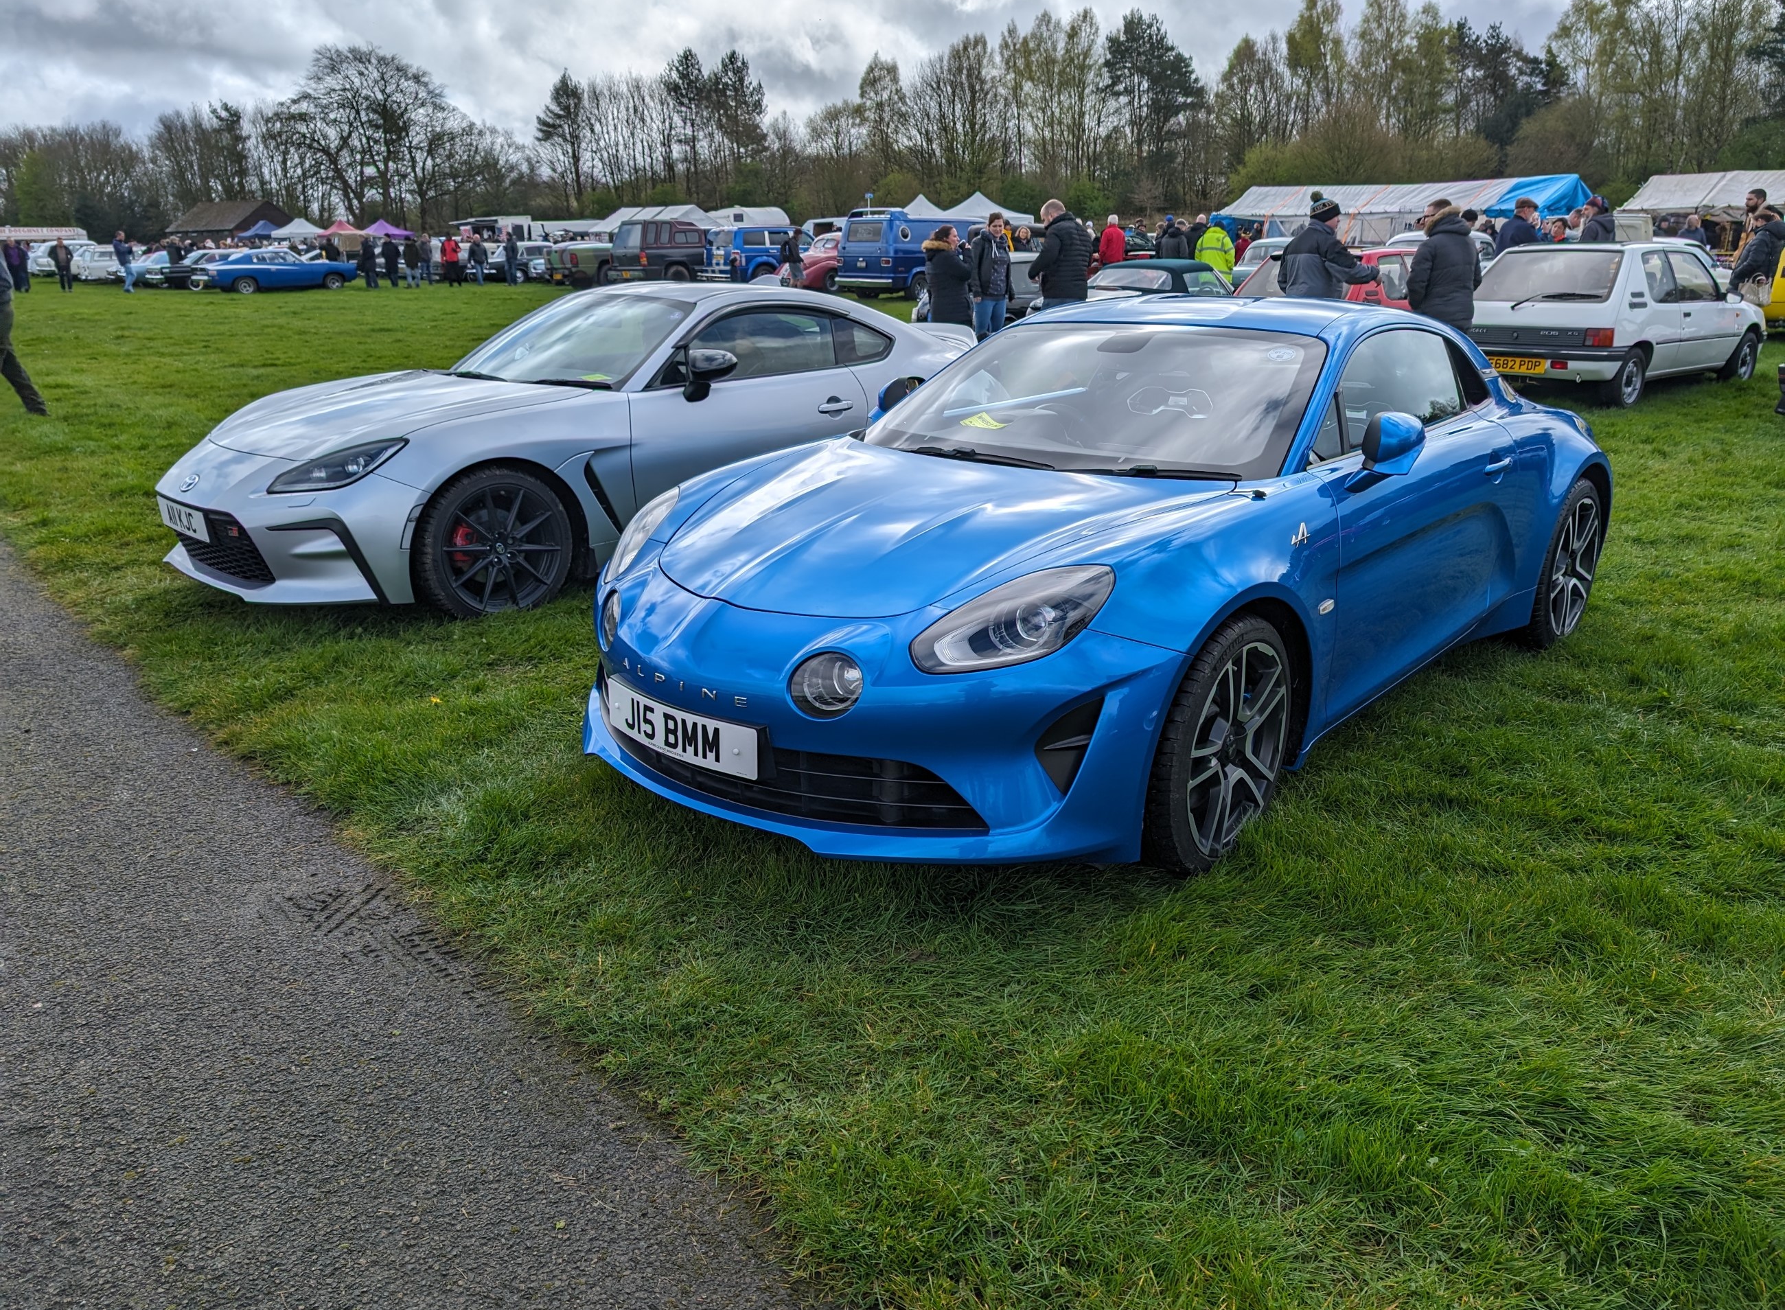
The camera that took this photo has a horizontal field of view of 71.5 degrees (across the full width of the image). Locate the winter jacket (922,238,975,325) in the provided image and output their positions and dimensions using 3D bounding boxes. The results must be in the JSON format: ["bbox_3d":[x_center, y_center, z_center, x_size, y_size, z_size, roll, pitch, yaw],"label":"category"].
[{"bbox_3d":[0.537,-3.593,12.084,0.450,0.910,0.470,-6,19,-14],"label":"winter jacket"}]

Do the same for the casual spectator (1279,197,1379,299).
[{"bbox_3d":[3.594,-2.971,10.584,0.550,1.800,0.640,-14,23,-36],"label":"casual spectator"}]

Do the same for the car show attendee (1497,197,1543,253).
[{"bbox_3d":[6.698,-4.008,13.487,0.380,1.820,0.520,-8,20,-23],"label":"car show attendee"}]

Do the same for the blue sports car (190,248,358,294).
[{"bbox_3d":[-19.655,-12.238,39.452,4.750,1.330,1.870,-18,25,-42],"label":"blue sports car"}]

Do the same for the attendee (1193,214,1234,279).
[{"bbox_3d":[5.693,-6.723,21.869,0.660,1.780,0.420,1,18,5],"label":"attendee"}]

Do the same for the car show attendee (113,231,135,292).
[{"bbox_3d":[-23.109,-11.900,37.566,0.570,1.760,0.500,-8,19,-23],"label":"car show attendee"}]

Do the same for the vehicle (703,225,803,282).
[{"bbox_3d":[-3.518,-12.789,39.847,4.700,1.850,1.880,-15,22,-38],"label":"vehicle"}]

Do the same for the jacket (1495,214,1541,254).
[{"bbox_3d":[6.679,-4.321,13.320,0.360,0.750,0.520,-8,20,-23],"label":"jacket"}]

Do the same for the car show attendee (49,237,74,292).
[{"bbox_3d":[-26.390,-12.396,39.387,0.660,1.680,0.360,-15,23,-36],"label":"car show attendee"}]

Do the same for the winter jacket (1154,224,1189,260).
[{"bbox_3d":[5.134,-7.322,22.421,0.540,0.800,0.360,1,18,3],"label":"winter jacket"}]

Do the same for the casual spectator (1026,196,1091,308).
[{"bbox_3d":[1.501,-3.304,11.584,0.440,1.800,0.520,10,21,28],"label":"casual spectator"}]

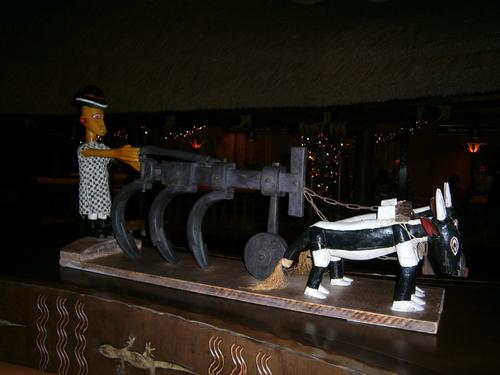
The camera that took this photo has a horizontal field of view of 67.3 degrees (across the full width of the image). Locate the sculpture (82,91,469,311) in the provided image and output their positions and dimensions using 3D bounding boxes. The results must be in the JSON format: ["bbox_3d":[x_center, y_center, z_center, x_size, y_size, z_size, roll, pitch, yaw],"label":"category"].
[{"bbox_3d":[-0.061,-0.043,1.041,1.150,0.587,0.250,0,2,30],"label":"sculpture"}]

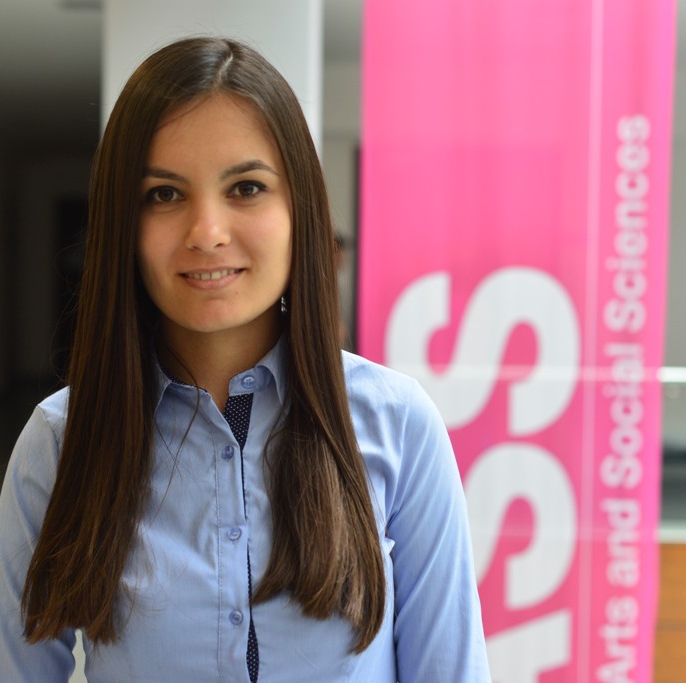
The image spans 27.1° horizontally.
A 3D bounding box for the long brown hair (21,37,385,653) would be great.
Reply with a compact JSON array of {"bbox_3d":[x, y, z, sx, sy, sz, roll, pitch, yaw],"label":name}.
[{"bbox_3d":[-0.112,-0.002,1.155,0.285,0.480,0.230,1,2,0],"label":"long brown hair"}]

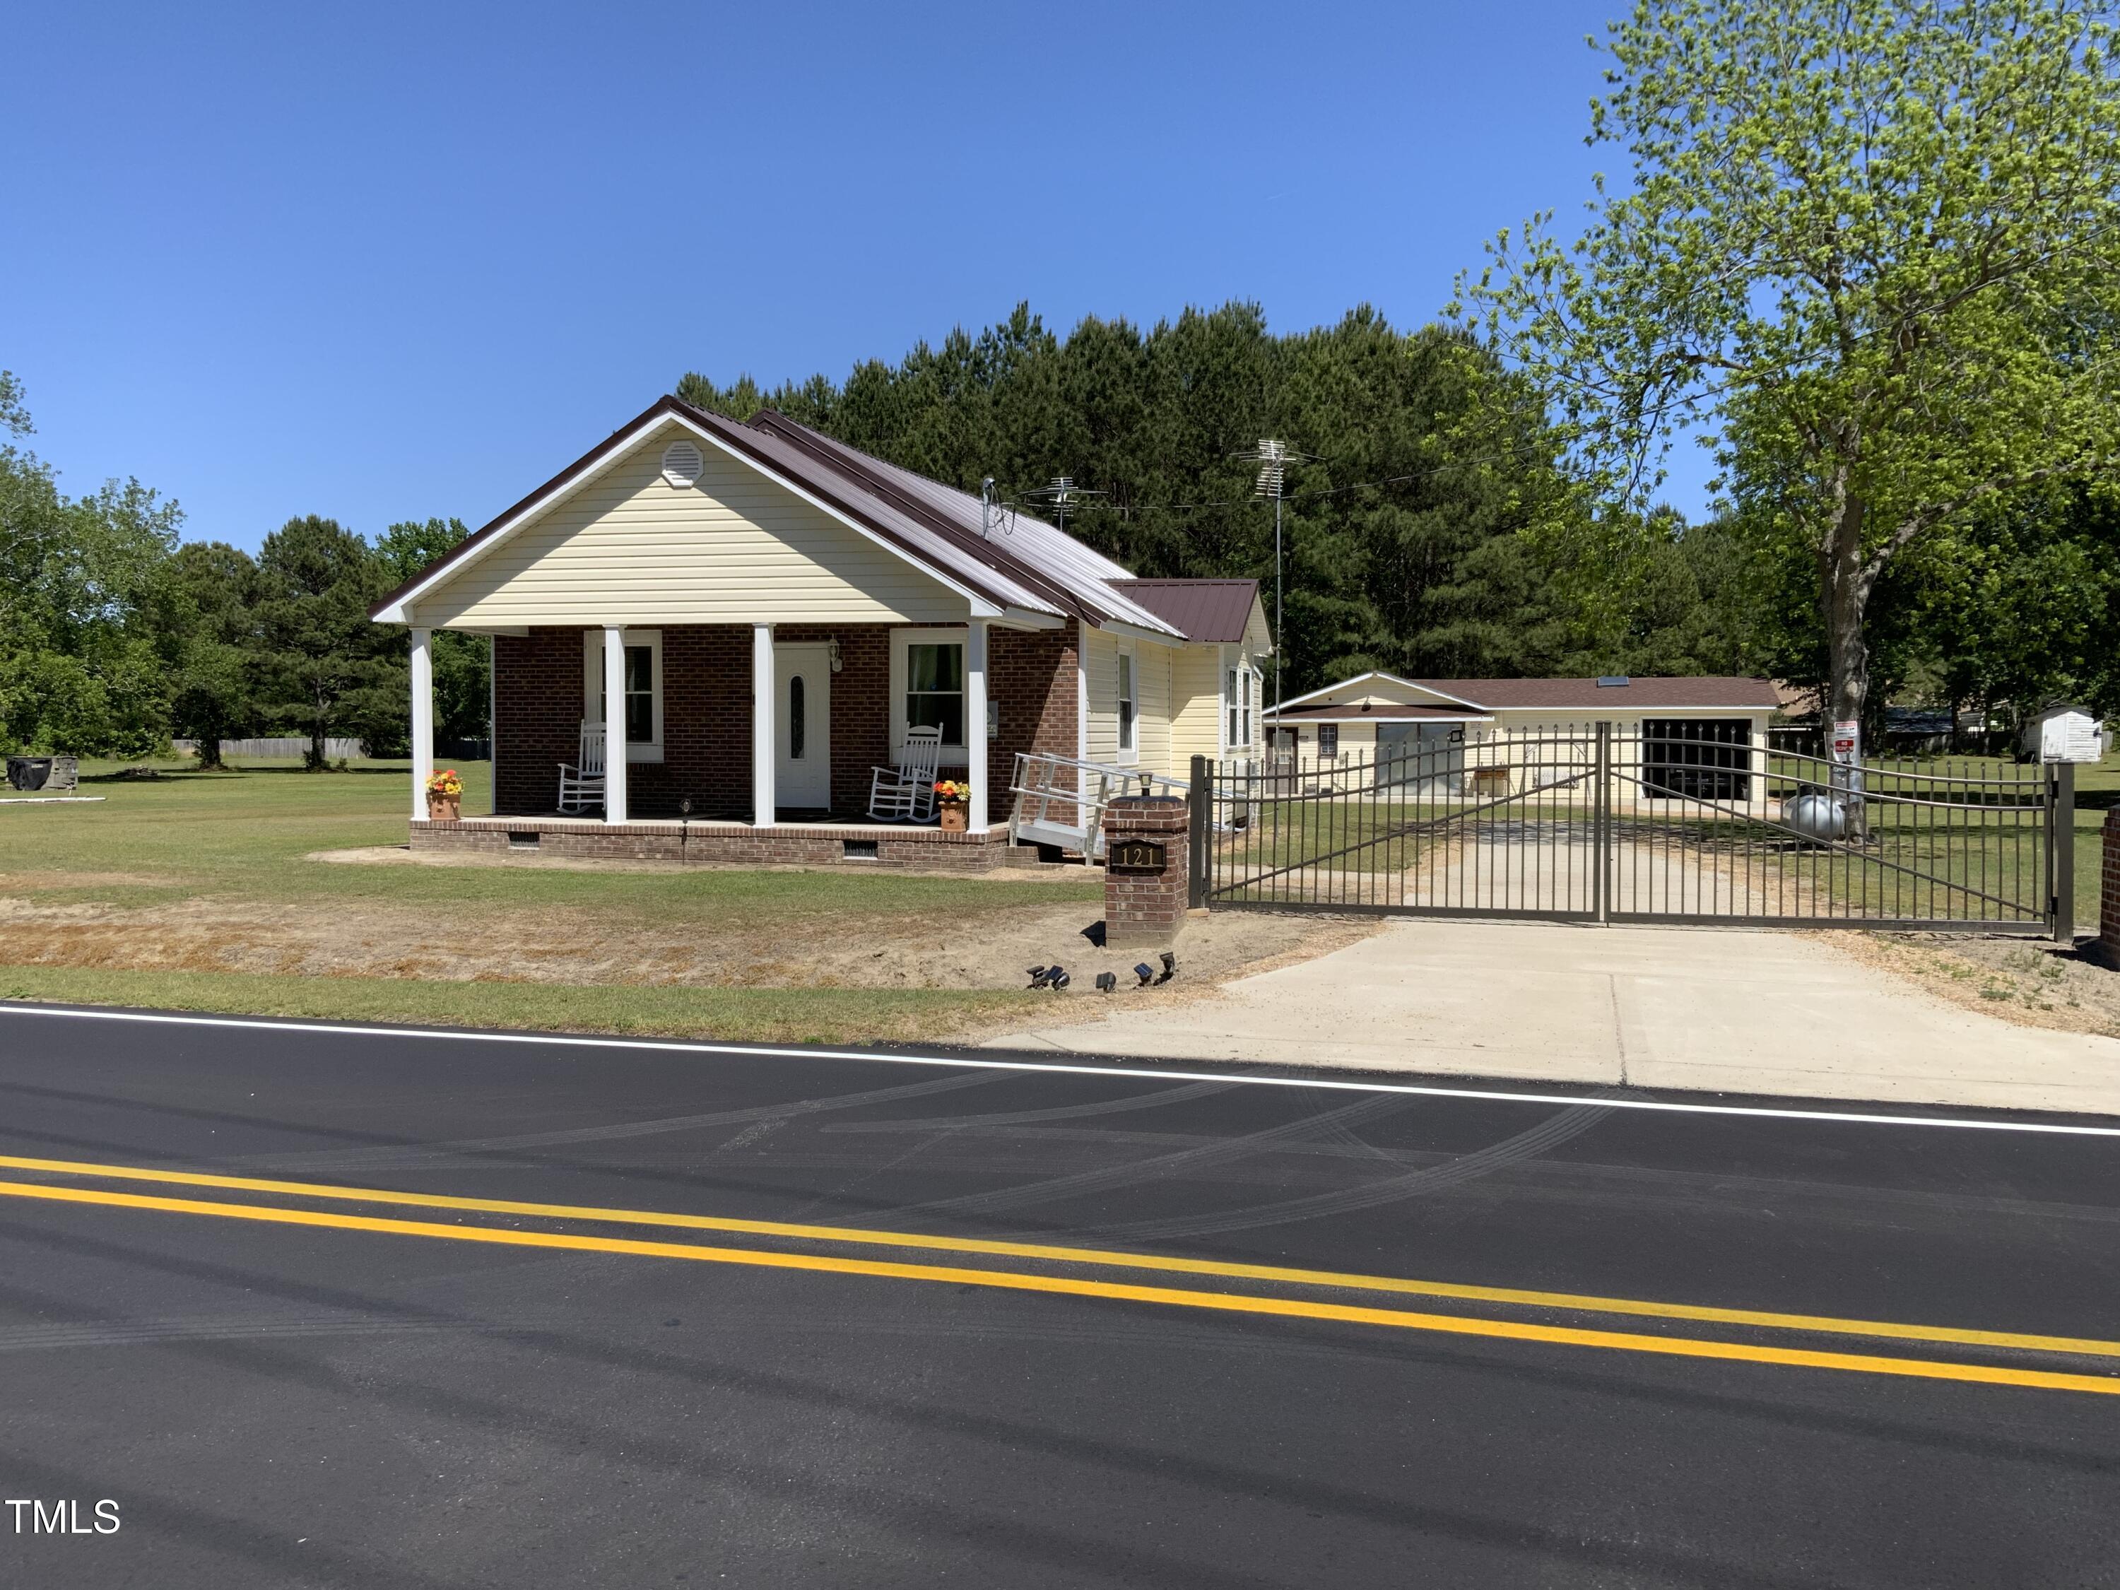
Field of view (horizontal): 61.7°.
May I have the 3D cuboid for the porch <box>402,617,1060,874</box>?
[{"bbox_3d":[-3.914,-0.686,21.362,7.485,2.761,2.140,1,3,14],"label":"porch"}]

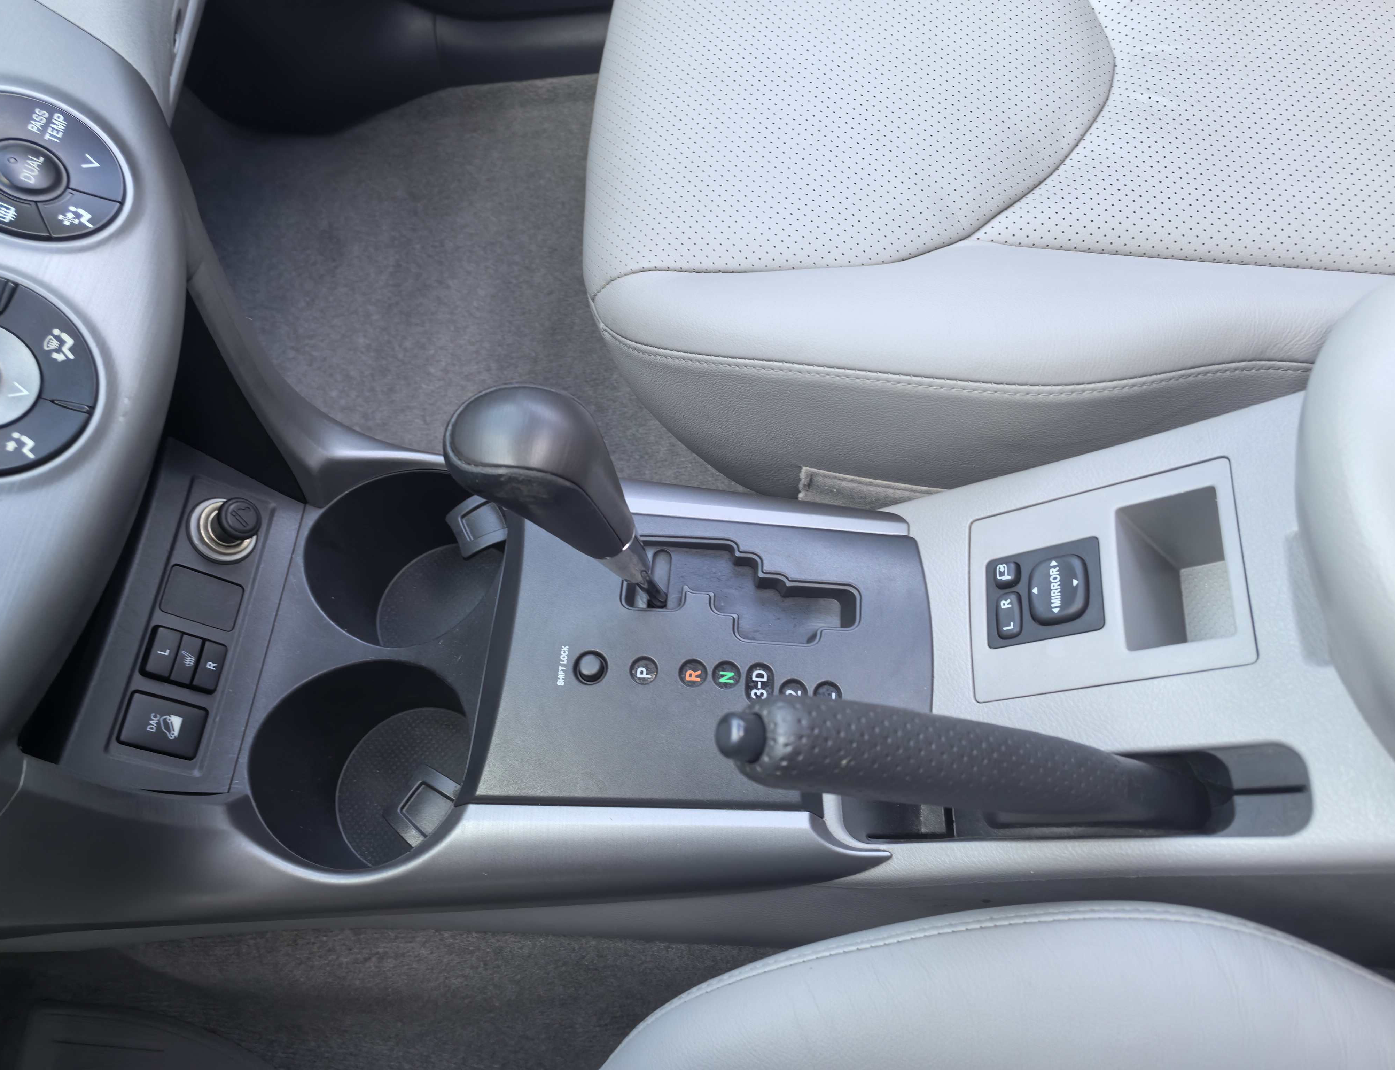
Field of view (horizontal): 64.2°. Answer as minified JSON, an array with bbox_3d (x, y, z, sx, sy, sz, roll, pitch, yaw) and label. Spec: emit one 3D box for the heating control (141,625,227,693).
[{"bbox_3d":[-0.221,0.054,0.476,0.010,0.033,0.023,-18,57,43],"label":"heating control"}]

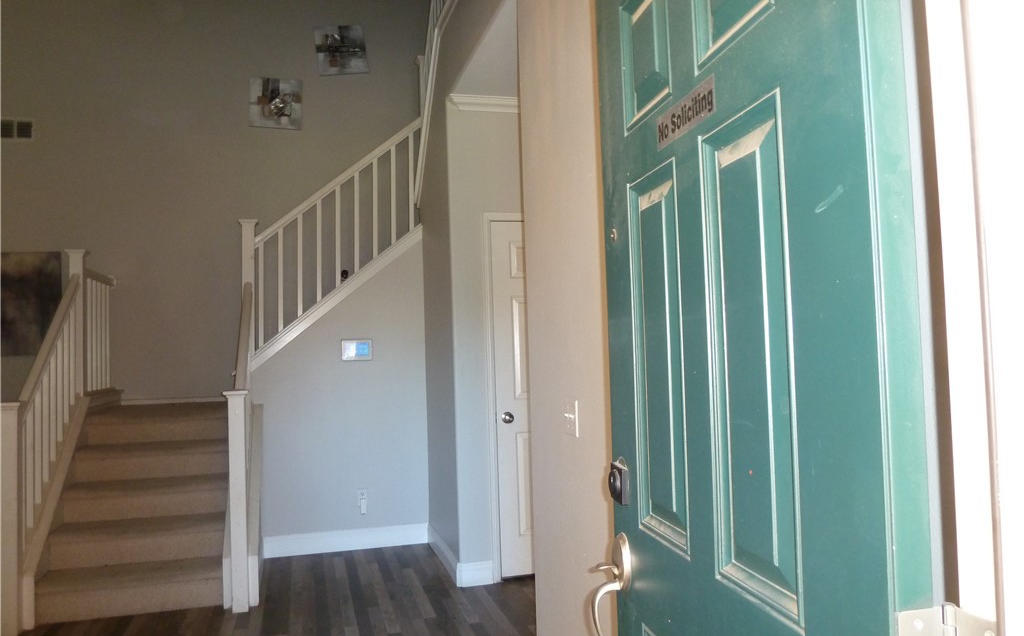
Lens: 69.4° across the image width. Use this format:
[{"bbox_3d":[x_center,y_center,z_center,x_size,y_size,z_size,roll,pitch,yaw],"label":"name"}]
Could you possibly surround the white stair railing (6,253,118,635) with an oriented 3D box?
[{"bbox_3d":[-2.698,0.578,4.554,0.130,2.000,2.120,-1,-3,-16],"label":"white stair railing"}]

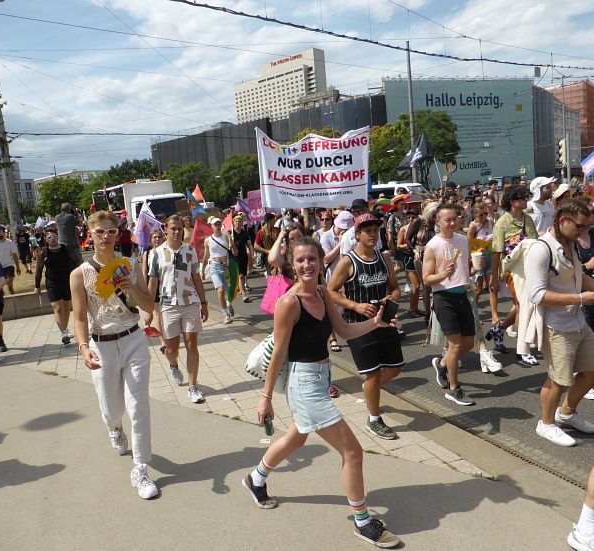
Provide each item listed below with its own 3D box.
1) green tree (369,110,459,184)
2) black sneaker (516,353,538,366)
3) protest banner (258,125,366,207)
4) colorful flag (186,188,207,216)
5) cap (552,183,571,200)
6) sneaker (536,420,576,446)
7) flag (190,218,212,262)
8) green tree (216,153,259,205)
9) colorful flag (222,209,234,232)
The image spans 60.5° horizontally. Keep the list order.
[{"bbox_3d":[11.881,-10.902,50.659,8.800,10.700,8.500,-5,7,0],"label":"green tree"},{"bbox_3d":[2.342,0.846,5.182,0.105,0.110,0.280,-9,10,-25],"label":"black sneaker"},{"bbox_3d":[0.248,-1.837,8.700,1.950,1.360,0.150,-3,7,-6],"label":"protest banner"},{"bbox_3d":[-2.554,-1.864,13.000,0.520,0.720,0.220,-6,8,-11],"label":"colorful flag"},{"bbox_3d":[3.221,-1.023,6.200,0.190,0.150,0.260,-13,0,-41],"label":"cap"},{"bbox_3d":[1.850,1.126,3.638,0.107,0.115,0.292,-11,10,-32],"label":"sneaker"},{"bbox_3d":[-1.557,-0.571,8.300,0.420,0.750,0.150,-6,9,-5],"label":"flag"},{"bbox_3d":[-8.375,-13.194,71.578,6.600,9.400,6.600,-5,9,0],"label":"green tree"},{"bbox_3d":[-1.198,-0.962,8.900,0.250,0.420,0.100,-5,7,-3],"label":"colorful flag"}]

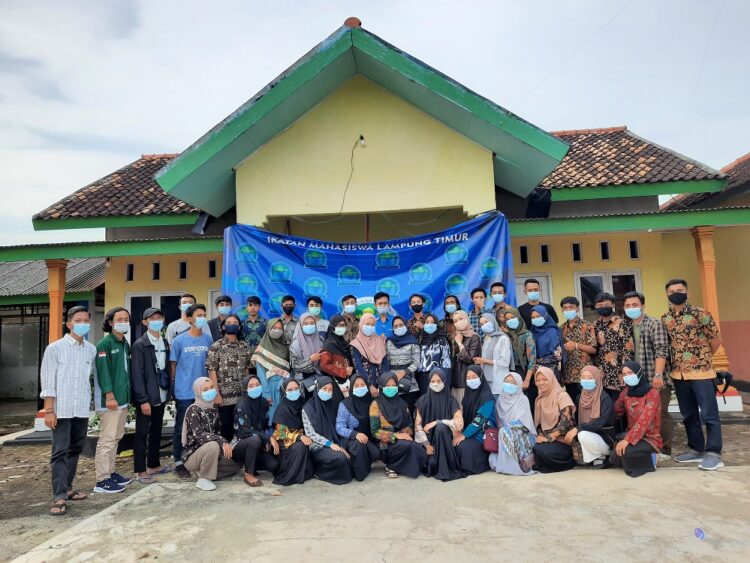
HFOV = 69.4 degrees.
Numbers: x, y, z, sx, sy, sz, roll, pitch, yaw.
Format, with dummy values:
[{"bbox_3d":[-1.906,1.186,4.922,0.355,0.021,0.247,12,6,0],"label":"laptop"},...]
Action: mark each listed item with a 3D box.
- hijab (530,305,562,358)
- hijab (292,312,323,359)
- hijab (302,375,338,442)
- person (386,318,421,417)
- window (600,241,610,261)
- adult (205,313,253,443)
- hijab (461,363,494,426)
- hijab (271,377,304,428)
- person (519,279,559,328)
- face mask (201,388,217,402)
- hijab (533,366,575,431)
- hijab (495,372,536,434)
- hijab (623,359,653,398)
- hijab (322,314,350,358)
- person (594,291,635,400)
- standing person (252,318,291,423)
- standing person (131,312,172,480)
[{"bbox_3d":[1.789,0.526,5.650,0.340,0.558,0.310,-6,-7,33],"label":"hijab"},{"bbox_3d":[-0.716,0.573,5.750,0.310,0.480,0.290,-1,-6,-12],"label":"hijab"},{"bbox_3d":[-0.533,1.249,5.299,0.370,0.655,0.310,-1,-6,-14],"label":"hijab"},{"bbox_3d":[0.343,1.126,5.670,0.440,1.518,0.320,-3,-6,10],"label":"person"},{"bbox_3d":[3.829,-0.515,9.000,0.165,0.335,0.100,-3,-6,4],"label":"window"},{"bbox_3d":[-1.541,1.159,5.704,0.500,1.594,0.320,0,-7,-18],"label":"adult"},{"bbox_3d":[1.012,1.145,5.350,0.330,0.570,0.300,-4,-5,26],"label":"hijab"},{"bbox_3d":[-0.830,1.171,5.200,0.330,0.470,0.330,-2,-4,-8],"label":"hijab"},{"bbox_3d":[1.917,0.818,6.337,0.480,1.690,0.300,-3,-4,8],"label":"person"},{"bbox_3d":[-1.536,1.052,5.000,0.135,0.110,0.080,-9,-5,-37],"label":"face mask"},{"bbox_3d":[1.718,1.123,5.200,0.370,0.590,0.360,-5,-5,28],"label":"hijab"},{"bbox_3d":[1.340,1.165,5.130,0.370,0.570,0.310,-4,-5,26],"label":"hijab"},{"bbox_3d":[2.471,0.922,5.100,0.280,0.360,0.270,4,-9,-45],"label":"hijab"},{"bbox_3d":[-0.405,0.579,5.700,0.290,0.460,0.280,0,-7,-22],"label":"hijab"},{"bbox_3d":[2.454,0.946,5.521,0.470,1.653,0.300,-6,-7,32],"label":"person"},{"bbox_3d":[-1.048,1.159,5.618,0.440,1.550,0.320,0,-7,-22],"label":"standing person"},{"bbox_3d":[-2.254,1.115,5.523,0.470,1.712,0.360,4,-9,-45],"label":"standing person"}]

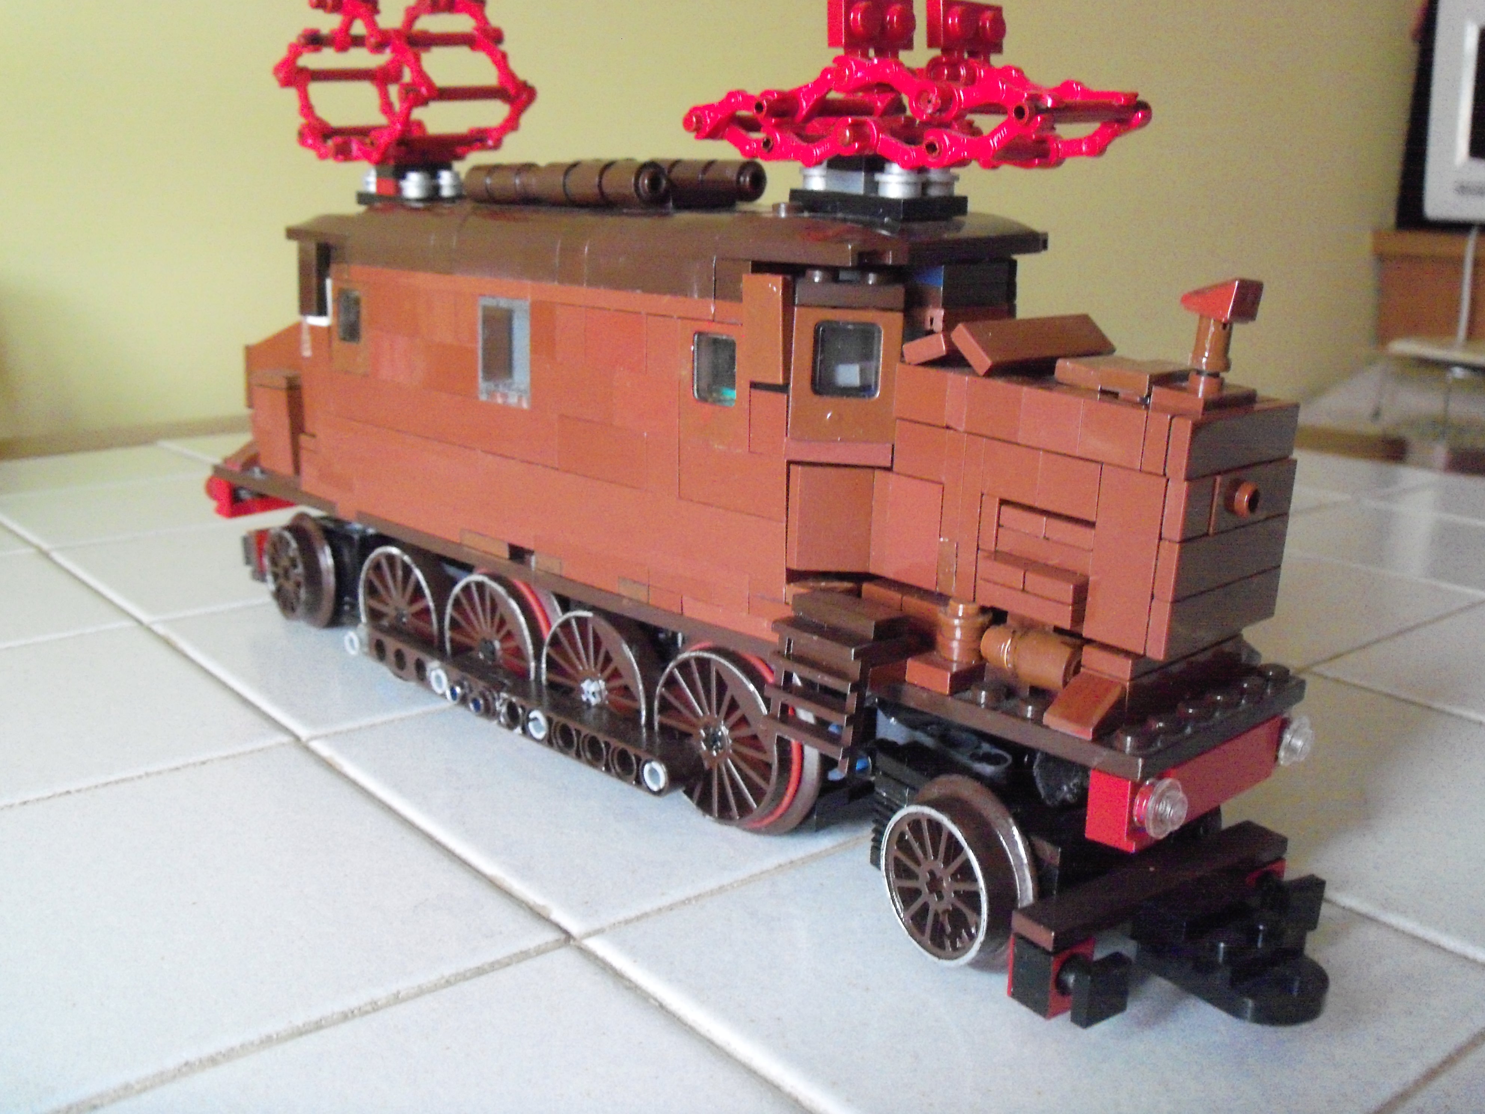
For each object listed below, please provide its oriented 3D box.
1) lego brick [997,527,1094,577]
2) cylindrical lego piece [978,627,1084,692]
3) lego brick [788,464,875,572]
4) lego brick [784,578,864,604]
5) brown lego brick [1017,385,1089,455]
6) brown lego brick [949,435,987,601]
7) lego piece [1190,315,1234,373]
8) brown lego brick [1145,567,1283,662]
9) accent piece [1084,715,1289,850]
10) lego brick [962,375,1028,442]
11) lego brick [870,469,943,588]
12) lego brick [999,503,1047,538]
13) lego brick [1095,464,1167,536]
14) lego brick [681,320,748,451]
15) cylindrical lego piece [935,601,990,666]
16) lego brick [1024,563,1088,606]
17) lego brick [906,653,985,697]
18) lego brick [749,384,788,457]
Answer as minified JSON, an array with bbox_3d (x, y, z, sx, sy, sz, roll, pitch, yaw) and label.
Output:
[{"bbox_3d":[0.044,-0.001,0.212,0.016,0.004,0.008,17,20,42],"label":"lego brick"},{"bbox_3d":[0.039,0.014,0.206,0.008,0.008,0.015,-11,19,-44],"label":"cylindrical lego piece"},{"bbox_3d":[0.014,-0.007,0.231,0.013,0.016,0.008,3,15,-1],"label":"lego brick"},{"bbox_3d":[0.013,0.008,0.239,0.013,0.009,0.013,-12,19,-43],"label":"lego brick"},{"bbox_3d":[0.044,-0.019,0.205,0.008,0.008,0.010,-13,20,-43],"label":"brown lego brick"},{"bbox_3d":[0.035,-0.006,0.218,0.003,0.024,0.008,18,21,42],"label":"brown lego brick"},{"bbox_3d":[0.059,-0.026,0.188,0.006,0.008,0.006,-11,20,-44],"label":"lego piece"},{"bbox_3d":[0.066,0.007,0.209,0.003,0.008,0.032,17,20,42],"label":"brown lego brick"},{"bbox_3d":[0.065,0.030,0.217,0.045,0.010,0.008,-13,20,-43],"label":"accent piece"},{"bbox_3d":[0.038,-0.021,0.211,0.010,0.008,0.010,-11,20,-44],"label":"lego brick"},{"bbox_3d":[0.027,-0.005,0.225,0.009,0.016,0.013,-11,20,-44],"label":"lego brick"},{"bbox_3d":[0.041,-0.005,0.211,0.007,0.003,0.008,-11,20,-44],"label":"lego brick"},{"bbox_3d":[0.054,-0.008,0.200,0.010,0.008,0.010,17,20,42],"label":"lego brick"},{"bbox_3d":[-0.001,-0.027,0.238,0.008,0.019,0.016,-11,19,-44],"label":"lego brick"},{"bbox_3d":[0.032,0.011,0.219,0.008,0.008,0.008,1,14,0],"label":"cylindrical lego piece"},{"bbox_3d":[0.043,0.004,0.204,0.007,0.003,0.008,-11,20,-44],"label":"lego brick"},{"bbox_3d":[0.030,0.017,0.224,0.008,0.003,0.008,-13,20,-43],"label":"lego brick"},{"bbox_3d":[0.007,-0.022,0.238,0.008,0.010,0.008,-13,20,-43],"label":"lego brick"}]

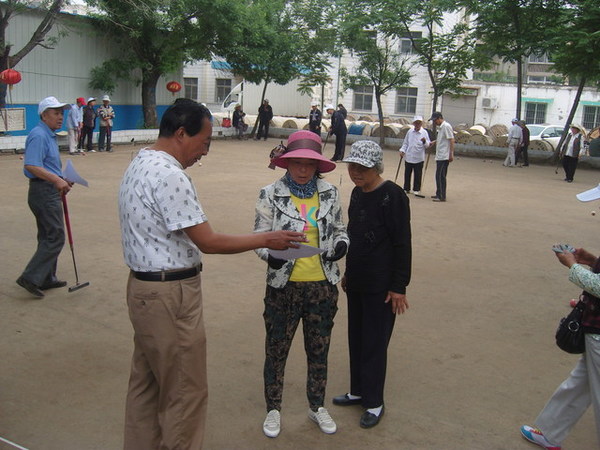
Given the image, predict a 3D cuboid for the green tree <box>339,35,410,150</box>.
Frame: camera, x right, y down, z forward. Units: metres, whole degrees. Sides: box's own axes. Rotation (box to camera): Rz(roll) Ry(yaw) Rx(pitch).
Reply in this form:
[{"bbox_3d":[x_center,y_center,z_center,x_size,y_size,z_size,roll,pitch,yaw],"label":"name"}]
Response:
[{"bbox_3d":[3.082,-5.575,24.381,3.050,4.666,3.000,3,12,0],"label":"green tree"}]

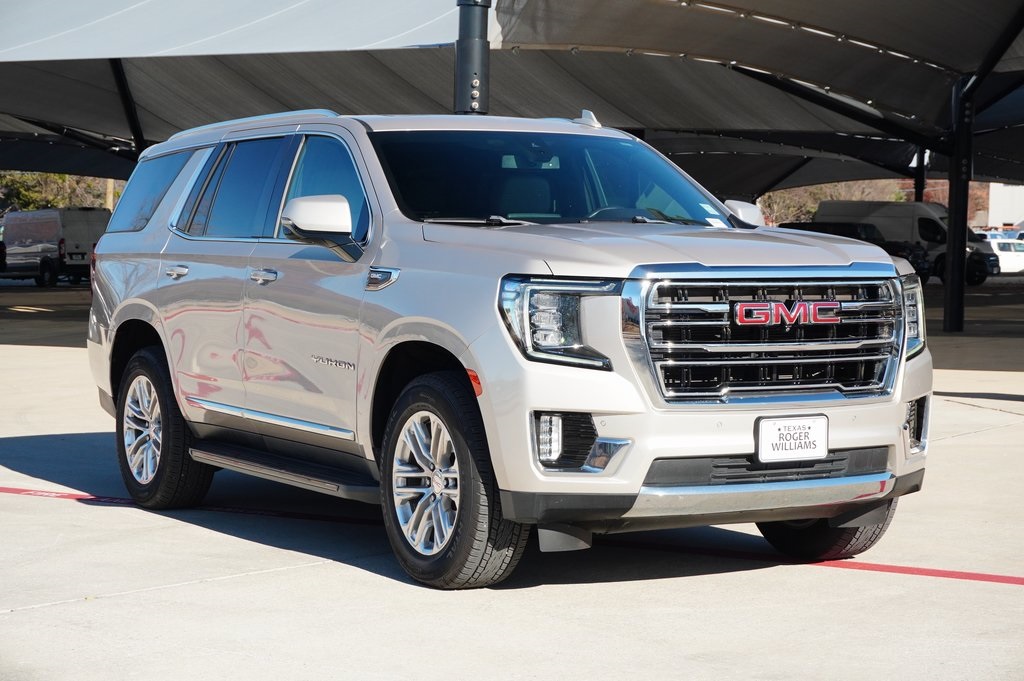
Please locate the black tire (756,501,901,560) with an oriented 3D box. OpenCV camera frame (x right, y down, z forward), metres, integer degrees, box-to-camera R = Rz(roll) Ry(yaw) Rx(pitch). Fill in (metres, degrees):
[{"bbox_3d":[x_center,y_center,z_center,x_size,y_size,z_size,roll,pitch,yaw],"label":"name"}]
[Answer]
[{"bbox_3d":[1.259,0.518,8.792,0.280,0.825,0.835,-1,2,-31],"label":"black tire"}]

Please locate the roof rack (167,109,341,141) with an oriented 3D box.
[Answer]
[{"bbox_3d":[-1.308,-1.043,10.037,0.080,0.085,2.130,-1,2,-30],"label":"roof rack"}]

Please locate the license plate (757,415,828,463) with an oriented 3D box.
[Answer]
[{"bbox_3d":[1.019,0.356,7.399,0.310,0.160,0.025,-1,2,-30],"label":"license plate"}]

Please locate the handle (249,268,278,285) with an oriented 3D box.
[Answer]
[{"bbox_3d":[-1.100,-0.285,9.036,0.060,0.060,0.250,-1,2,-30],"label":"handle"}]

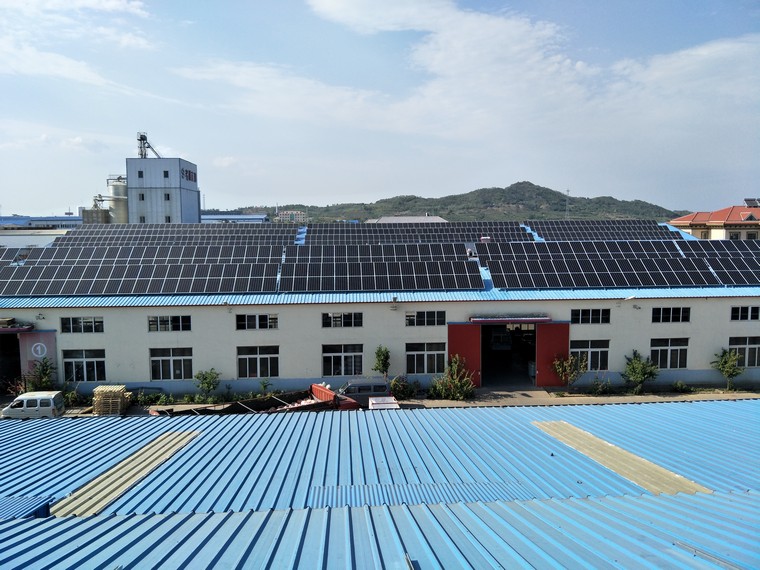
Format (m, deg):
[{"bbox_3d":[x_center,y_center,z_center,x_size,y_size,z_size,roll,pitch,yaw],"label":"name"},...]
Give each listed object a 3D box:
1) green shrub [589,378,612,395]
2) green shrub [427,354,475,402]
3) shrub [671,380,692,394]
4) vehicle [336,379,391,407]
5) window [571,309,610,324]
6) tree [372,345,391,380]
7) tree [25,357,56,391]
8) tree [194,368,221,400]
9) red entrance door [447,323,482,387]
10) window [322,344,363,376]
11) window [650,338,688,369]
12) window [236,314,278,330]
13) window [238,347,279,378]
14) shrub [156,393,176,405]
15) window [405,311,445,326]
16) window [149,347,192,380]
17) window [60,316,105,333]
[{"bbox_3d":[15.384,6.966,36.758,1.711,1.333,1.300,-1,5,-3],"label":"green shrub"},{"bbox_3d":[4.956,6.237,35.988,3.305,3.028,2.600,-1,5,-3],"label":"green shrub"},{"bbox_3d":[21.530,7.165,37.663,1.499,0.797,1.274,-1,6,-3],"label":"shrub"},{"bbox_3d":[-1.121,7.161,33.990,3.700,1.800,1.550,-1,5,-3],"label":"vehicle"},{"bbox_3d":[15.338,2.304,38.320,2.920,1.100,0.150,-1,5,-3],"label":"window"},{"bbox_3d":[0.119,5.975,36.325,1.234,3.814,1.234,-1,6,-3],"label":"tree"},{"bbox_3d":[-22.628,6.445,35.179,2.070,3.396,1.900,-1,5,-3],"label":"tree"},{"bbox_3d":[-11.665,6.749,35.635,1.732,2.244,1.600,-1,5,-3],"label":"tree"},{"bbox_3d":[6.064,5.096,37.667,2.389,4.713,0.120,-1,5,-3],"label":"red entrance door"},{"bbox_3d":[-2.649,5.414,37.733,2.860,2.254,0.150,-1,6,-3],"label":"window"},{"bbox_3d":[21.380,5.079,38.942,2.860,2.254,0.150,-1,6,-3],"label":"window"},{"bbox_3d":[-8.621,2.615,37.184,2.920,1.100,0.150,-1,5,-3],"label":"window"},{"bbox_3d":[-8.590,5.409,37.119,2.822,2.235,0.180,-1,5,-3],"label":"window"},{"bbox_3d":[-14.735,7.671,36.240,1.202,0.711,1.022,-1,6,-3],"label":"shrub"},{"bbox_3d":[3.344,2.457,37.726,2.876,1.046,0.150,-1,6,-3],"label":"window"},{"bbox_3d":[-14.533,5.493,36.840,2.822,2.235,0.180,-1,5,-3],"label":"window"},{"bbox_3d":[-20.624,2.791,36.520,2.876,1.046,0.150,-1,6,-3],"label":"window"}]

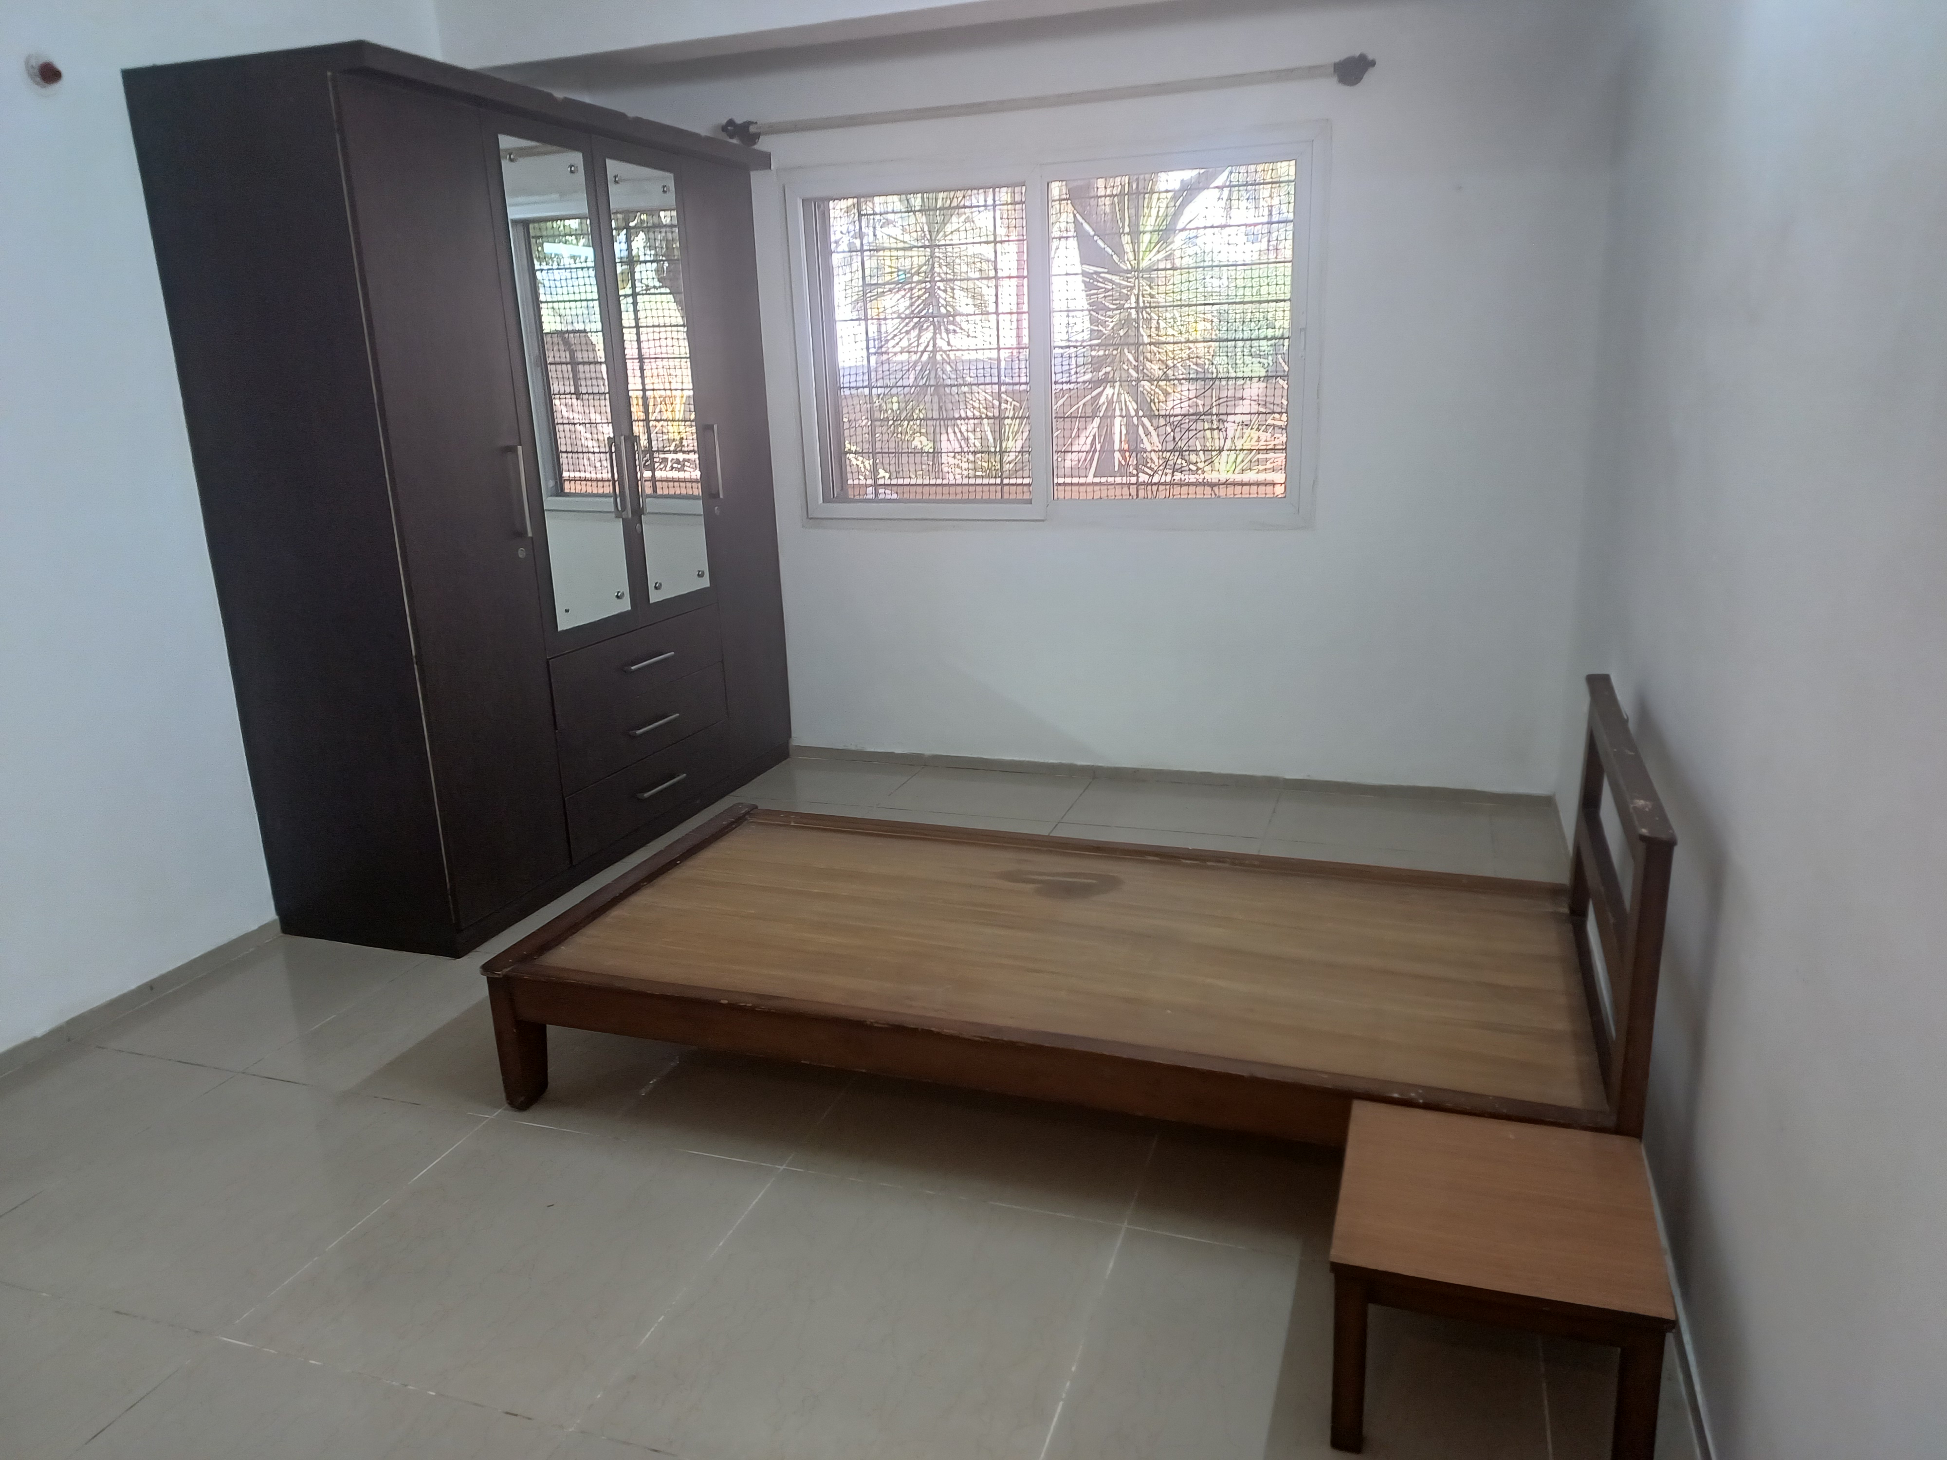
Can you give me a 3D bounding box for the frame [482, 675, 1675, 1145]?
[{"bbox_3d":[0.160,0.302,2.445,1.901,0.706,0.952,3,16,19],"label":"frame"}]

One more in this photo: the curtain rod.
[{"bbox_3d":[0.147,-1.812,3.755,1.962,0.083,0.106,3,16,19],"label":"curtain rod"}]

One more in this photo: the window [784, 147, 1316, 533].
[{"bbox_3d":[0.201,-1.181,3.995,1.637,1.053,0.078,3,16,19],"label":"window"}]

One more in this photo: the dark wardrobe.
[{"bbox_3d":[-1.184,-0.643,3.659,0.628,1.972,1.709,3,16,19],"label":"dark wardrobe"}]

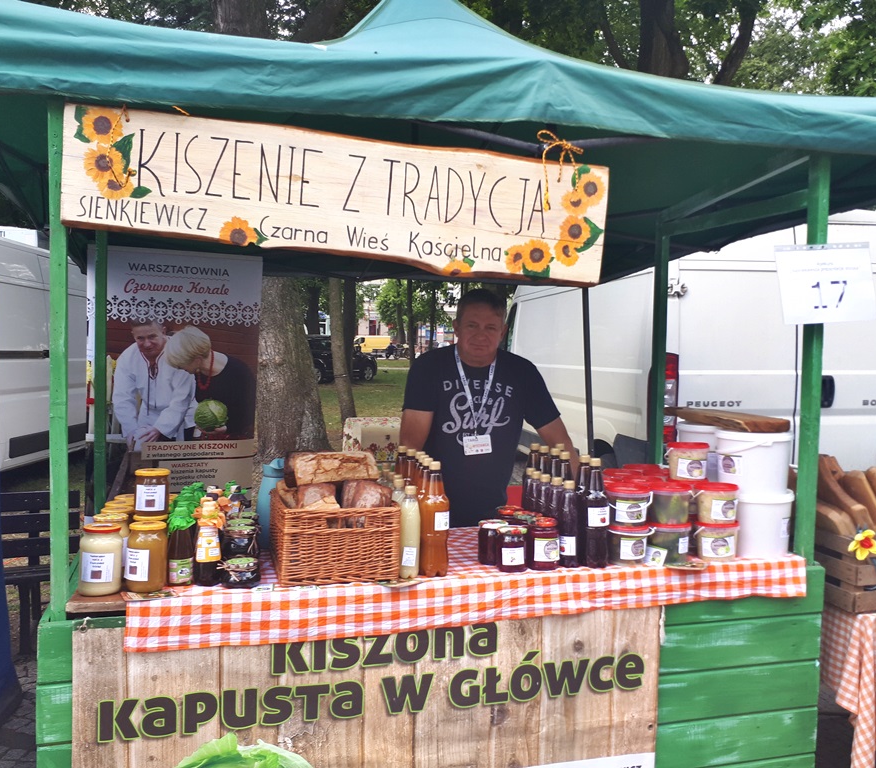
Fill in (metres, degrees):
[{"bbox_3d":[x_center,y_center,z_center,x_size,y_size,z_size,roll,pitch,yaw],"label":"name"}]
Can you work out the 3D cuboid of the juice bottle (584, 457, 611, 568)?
[{"bbox_3d":[0.422,0.340,2.125,0.073,0.284,0.073,0,2,-1],"label":"juice bottle"}]

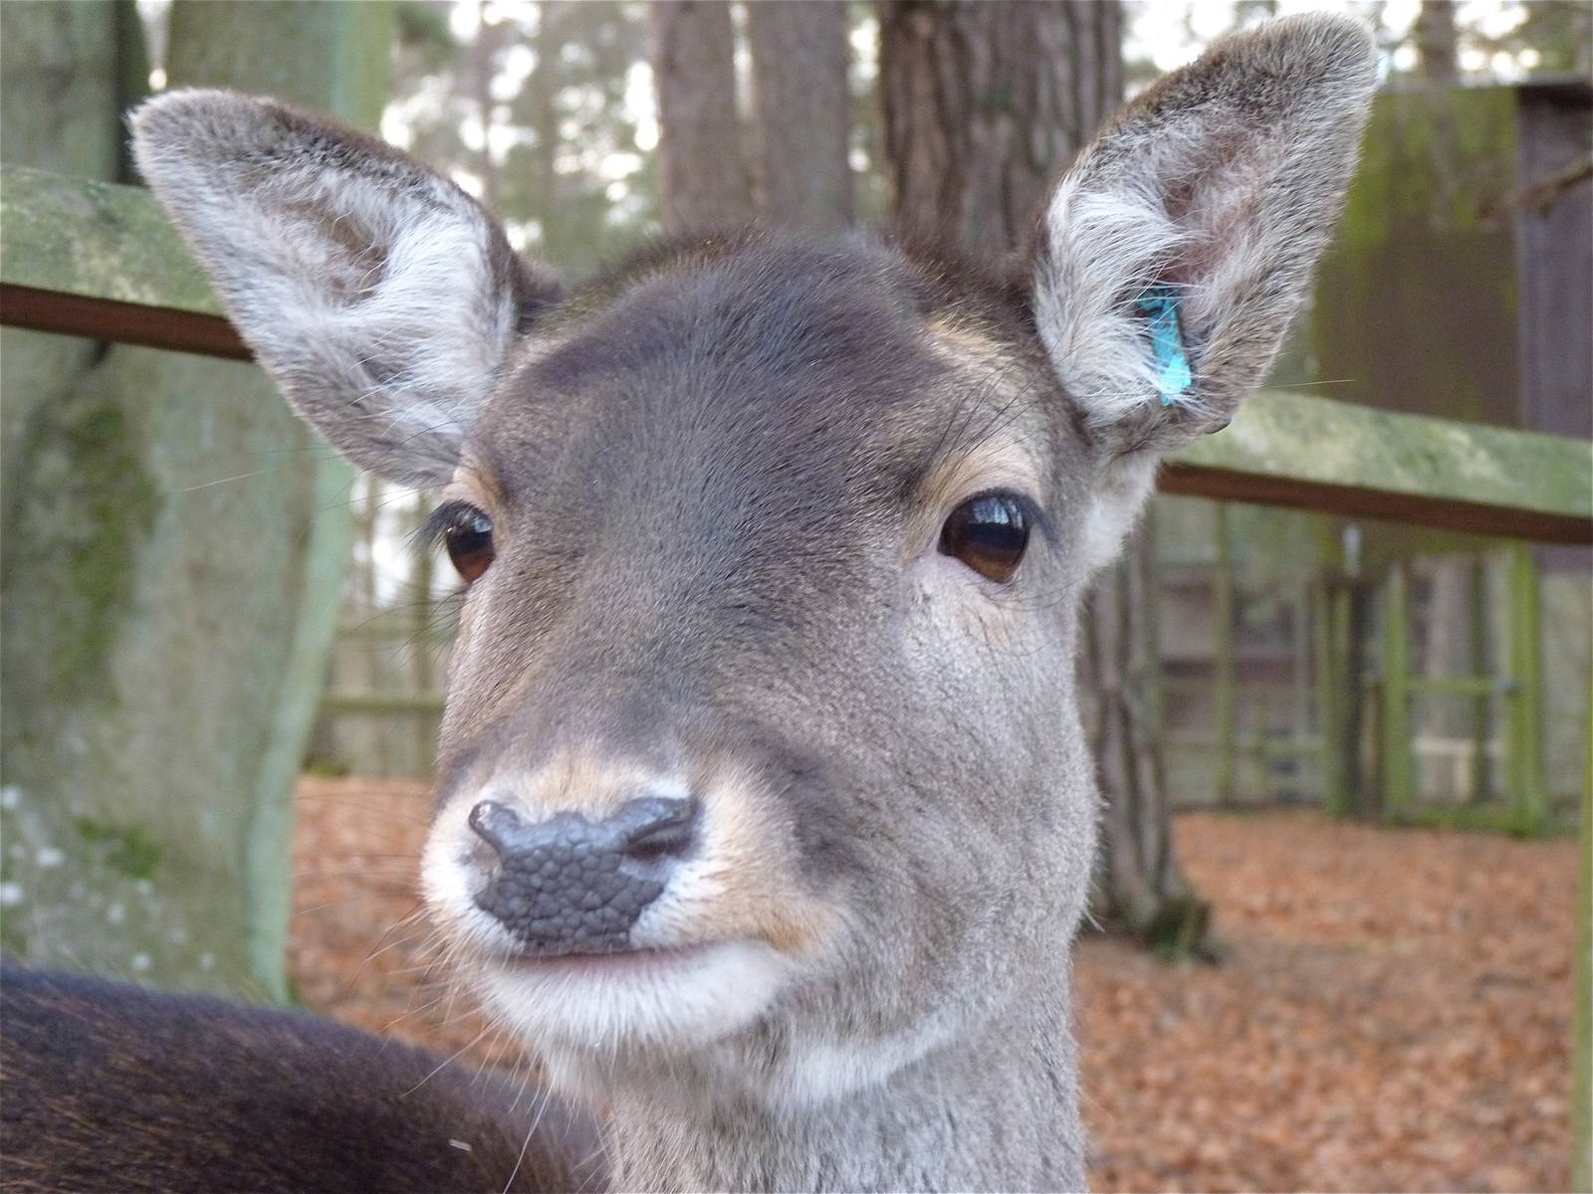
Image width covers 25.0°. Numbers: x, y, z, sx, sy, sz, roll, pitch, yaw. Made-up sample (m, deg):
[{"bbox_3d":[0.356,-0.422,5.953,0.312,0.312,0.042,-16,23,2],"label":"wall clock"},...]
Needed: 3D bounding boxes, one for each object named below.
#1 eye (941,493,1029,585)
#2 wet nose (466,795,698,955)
[{"bbox_3d":[0.040,-0.013,0.765,0.023,0.019,0.015,-2,3,-34],"label":"eye"},{"bbox_3d":[-0.040,0.051,0.663,0.043,0.029,0.023,1,7,15],"label":"wet nose"}]

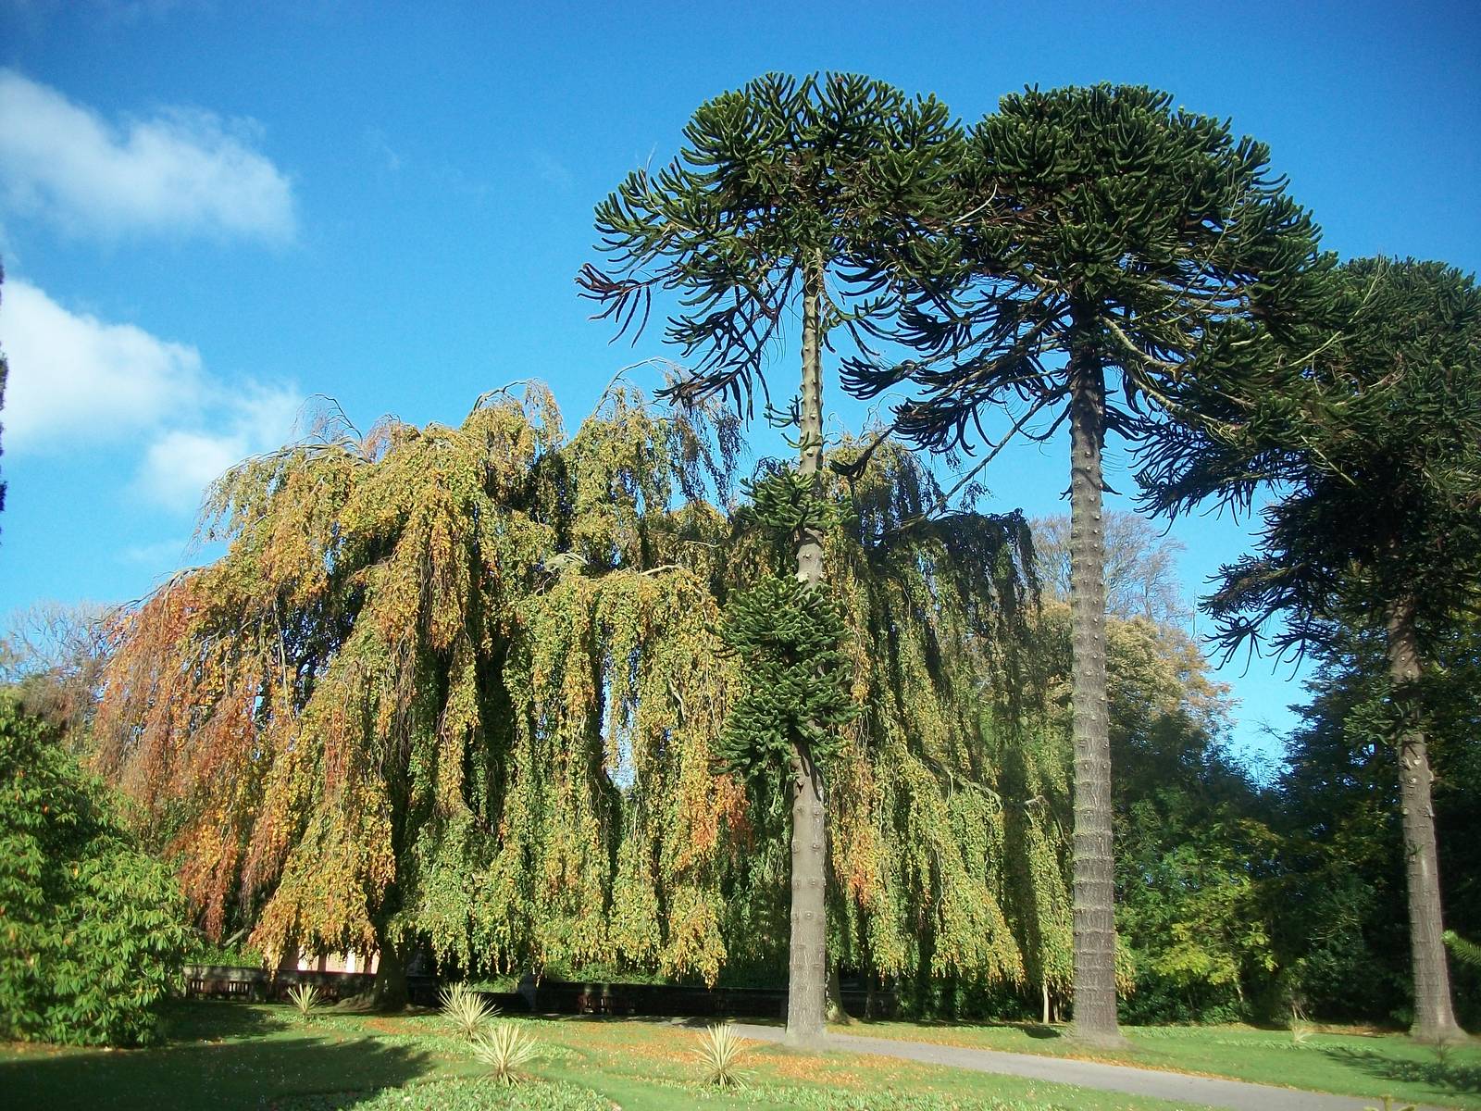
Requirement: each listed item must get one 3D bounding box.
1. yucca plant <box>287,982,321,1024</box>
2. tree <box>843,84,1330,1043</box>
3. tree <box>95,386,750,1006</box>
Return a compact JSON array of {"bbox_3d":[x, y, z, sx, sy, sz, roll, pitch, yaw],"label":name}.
[{"bbox_3d":[-9.680,9.922,30.383,0.740,0.880,0.800,1,-16,0],"label":"yucca plant"},{"bbox_3d":[7.887,-0.895,29.986,11.280,21.840,10.500,1,-16,0],"label":"tree"},{"bbox_3d":[-9.815,3.759,42.585,20.260,19.470,18.000,1,-16,0],"label":"tree"}]

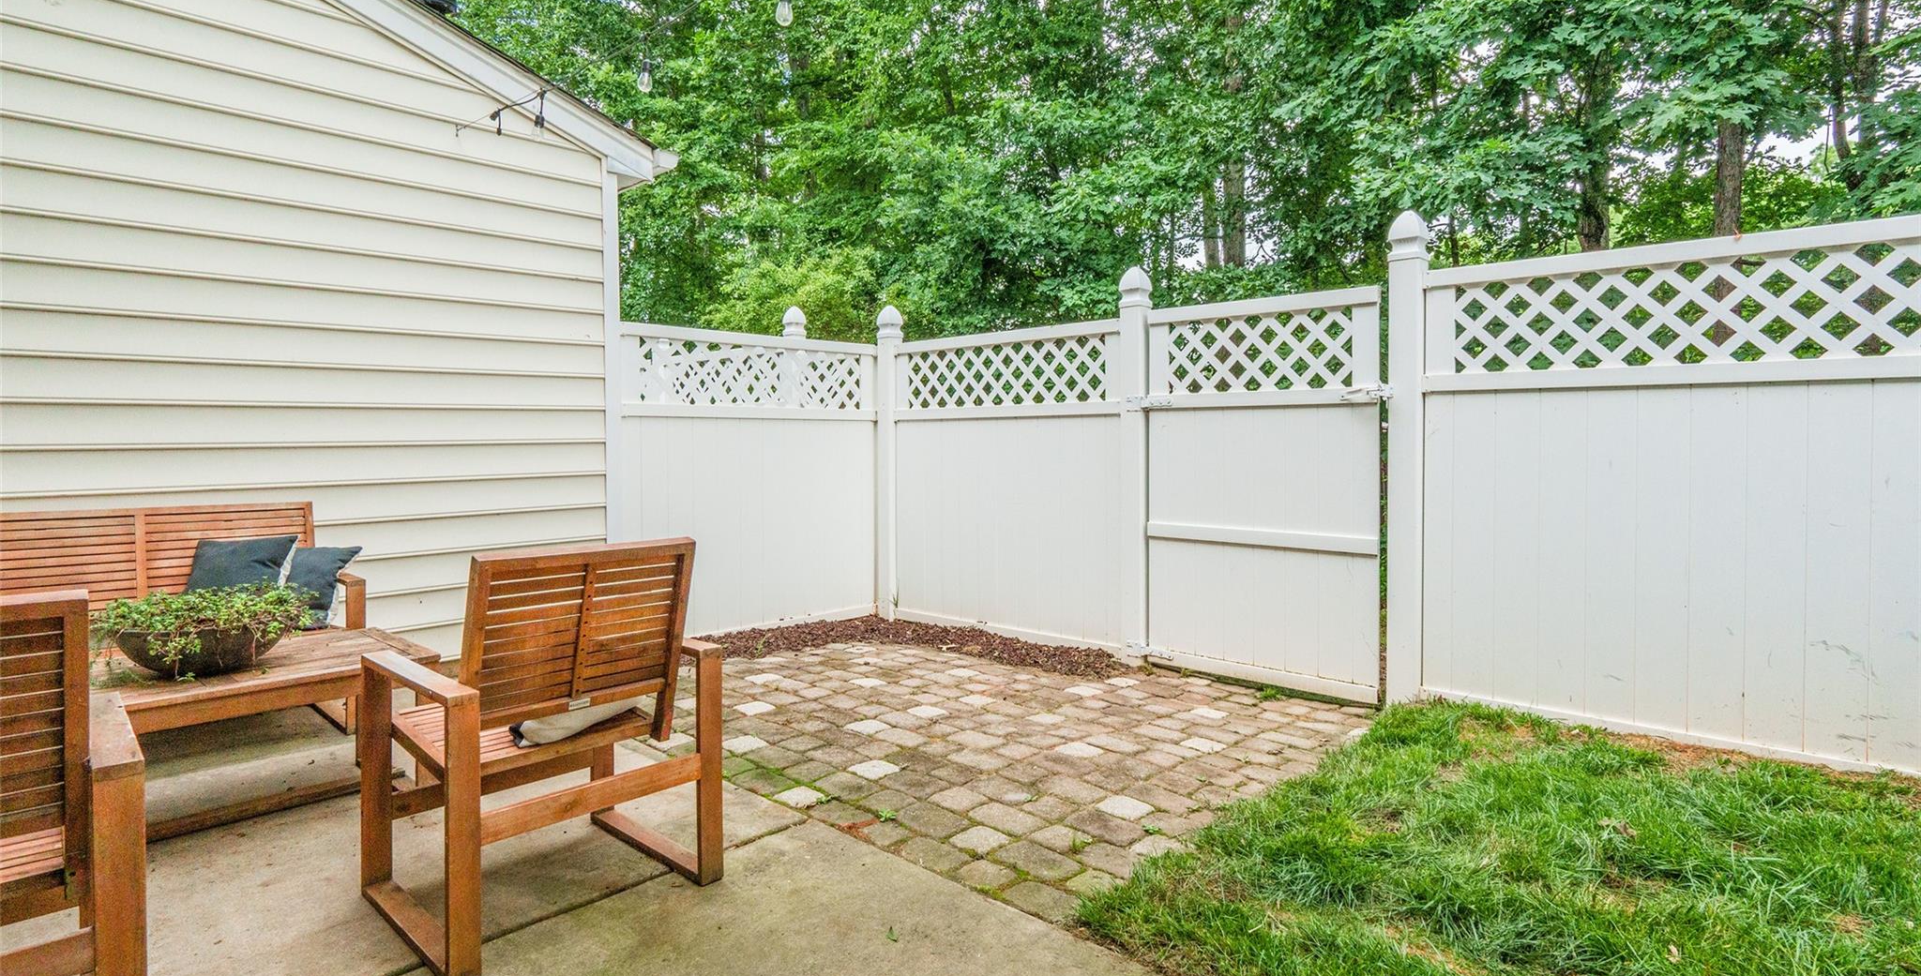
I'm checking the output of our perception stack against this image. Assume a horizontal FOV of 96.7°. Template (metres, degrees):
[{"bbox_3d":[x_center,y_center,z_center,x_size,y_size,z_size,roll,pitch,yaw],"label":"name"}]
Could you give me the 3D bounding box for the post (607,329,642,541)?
[{"bbox_3d":[-1.845,0.026,4.680,0.130,1.770,0.135,2,4,44],"label":"post"}]

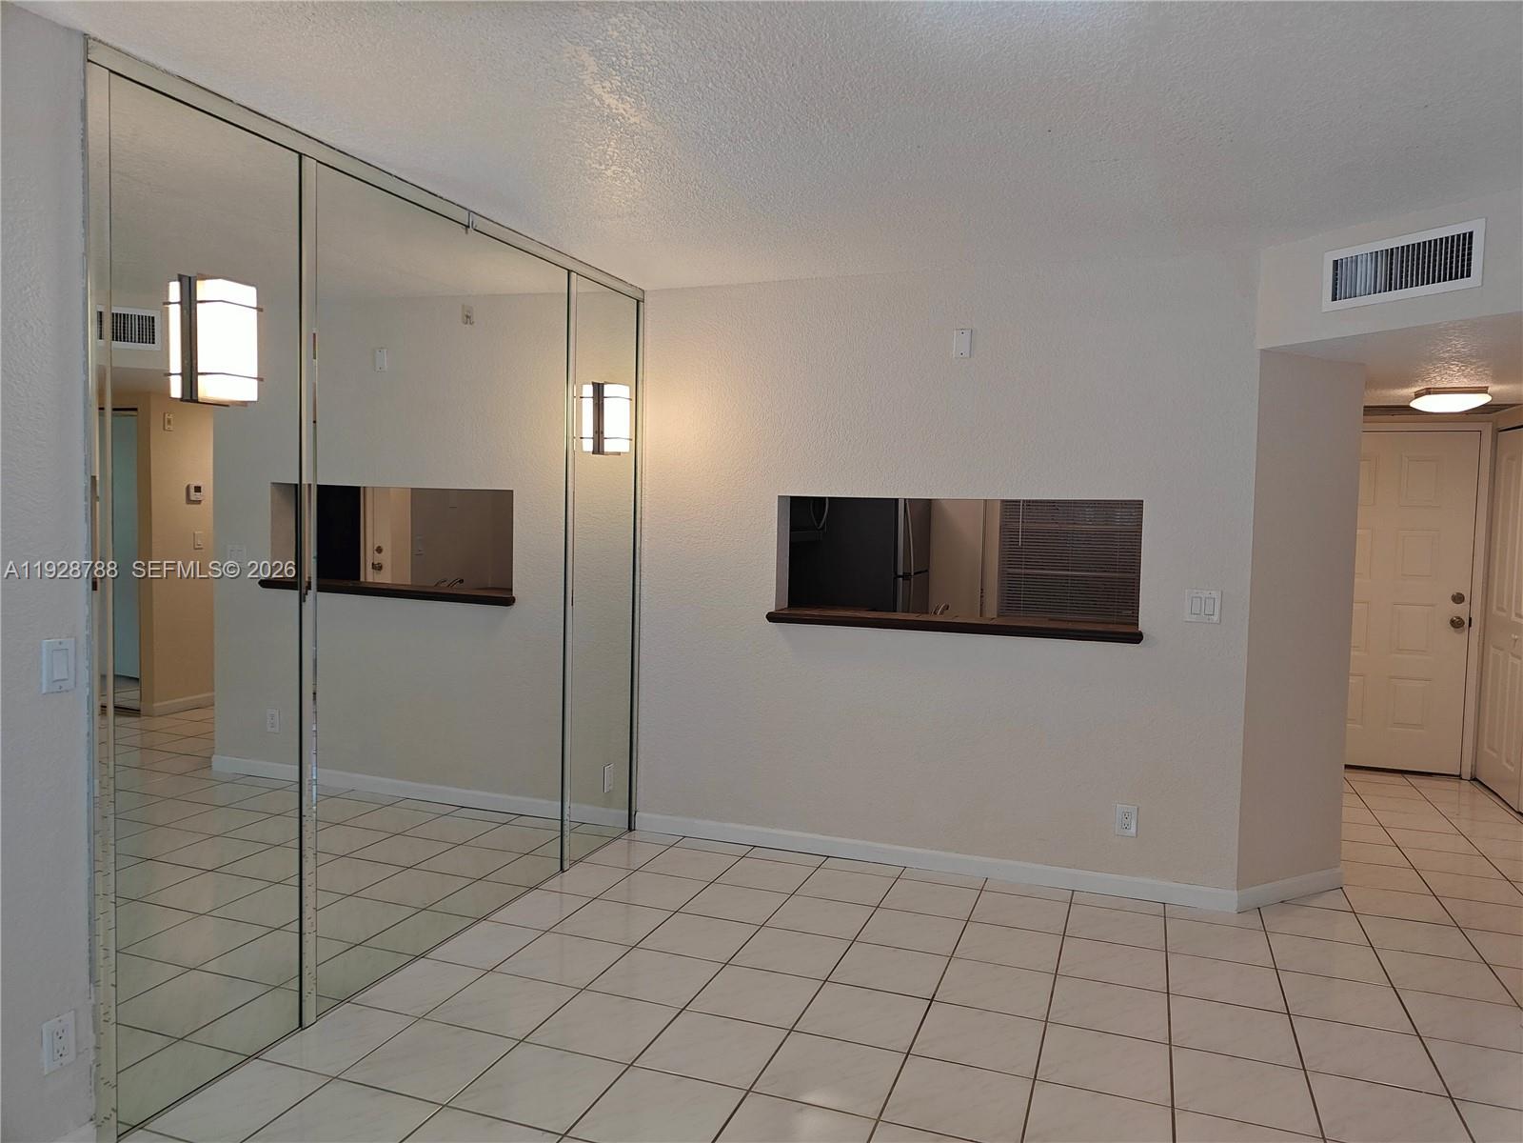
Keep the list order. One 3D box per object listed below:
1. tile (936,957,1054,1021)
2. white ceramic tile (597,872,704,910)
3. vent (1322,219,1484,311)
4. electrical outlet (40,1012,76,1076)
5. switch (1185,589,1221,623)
[{"bbox_3d":[0.733,1.304,3.292,0.329,0.009,0.329,2,4,20],"label":"tile"},{"bbox_3d":[-0.413,1.238,4.088,0.326,0.010,0.326,2,4,20],"label":"white ceramic tile"},{"bbox_3d":[2.034,-0.968,3.374,0.025,0.201,0.519,-1,4,-26],"label":"vent"},{"bbox_3d":[-1.516,1.018,2.283,0.010,0.115,0.071,2,4,20],"label":"electrical outlet"},{"bbox_3d":[1.669,0.132,3.989,0.124,0.122,0.009,2,4,19],"label":"switch"}]

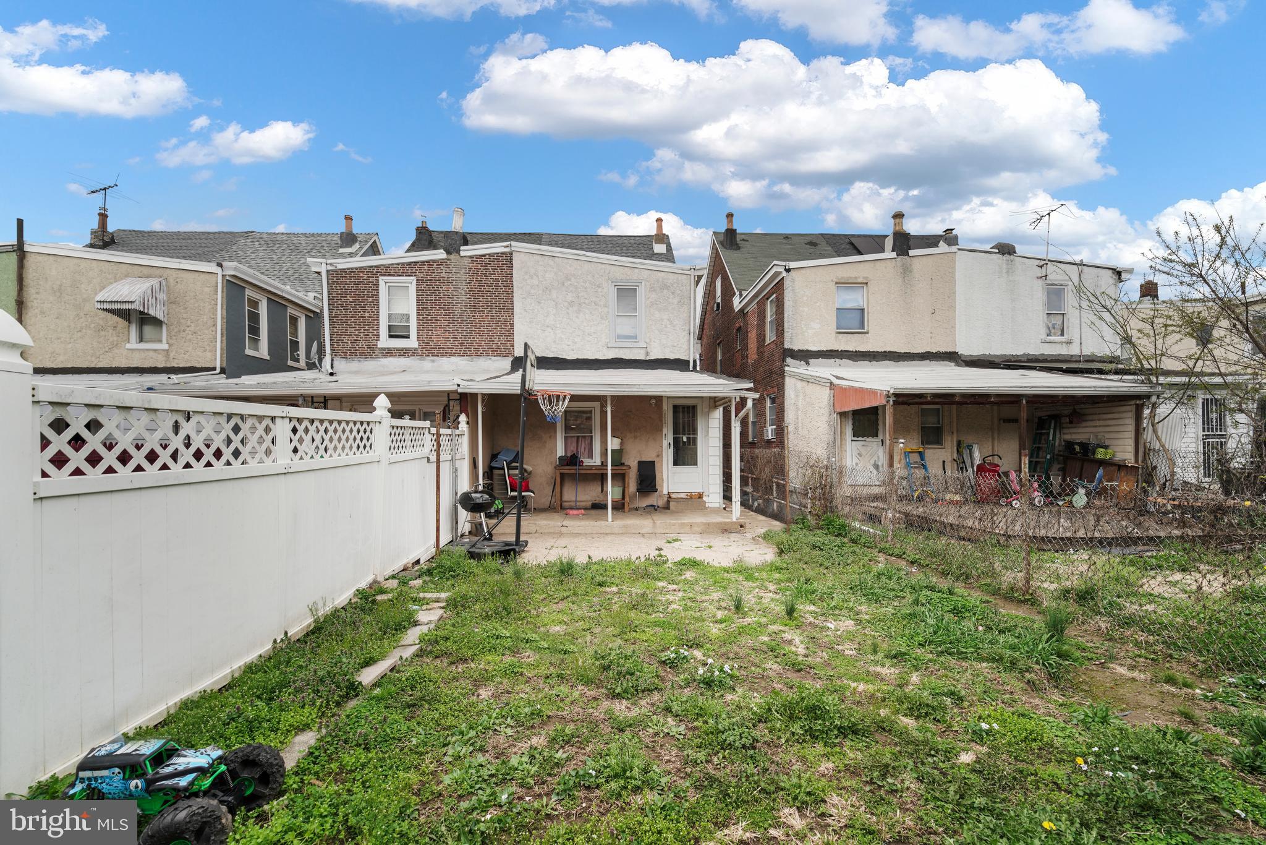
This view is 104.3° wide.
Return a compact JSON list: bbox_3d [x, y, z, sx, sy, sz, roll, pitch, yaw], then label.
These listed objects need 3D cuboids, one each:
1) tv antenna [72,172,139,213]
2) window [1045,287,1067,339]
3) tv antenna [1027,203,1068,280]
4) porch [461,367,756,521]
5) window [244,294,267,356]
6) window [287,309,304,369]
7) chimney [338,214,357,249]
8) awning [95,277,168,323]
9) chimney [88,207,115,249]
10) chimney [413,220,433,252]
[{"bbox_3d":[-21.749,-9.260,20.212,1.900,0.950,2.200,-1,-3,19],"label":"tv antenna"},{"bbox_3d":[11.840,-3.086,13.750,0.640,1.550,0.130,0,-2,-2],"label":"window"},{"bbox_3d":[11.574,-4.949,13.717,0.900,2.000,1.100,0,-2,4],"label":"tv antenna"},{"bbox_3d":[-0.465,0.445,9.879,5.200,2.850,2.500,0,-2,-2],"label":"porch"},{"bbox_3d":[-10.657,-2.739,13.912,0.150,1.750,0.880,0,-2,-2],"label":"window"},{"bbox_3d":[-10.732,-2.644,15.689,0.150,1.750,0.880,0,-2,-2],"label":"window"},{"bbox_3d":[-11.940,-7.922,20.618,0.600,1.420,0.550,0,-2,-2],"label":"chimney"},{"bbox_3d":[-12.491,-3.167,12.301,0.950,1.220,0.870,0,-2,-2],"label":"awning"},{"bbox_3d":[-21.730,-7.840,20.173,0.650,1.580,0.600,0,-2,-2],"label":"chimney"},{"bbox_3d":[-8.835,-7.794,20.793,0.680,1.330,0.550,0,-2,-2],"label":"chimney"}]

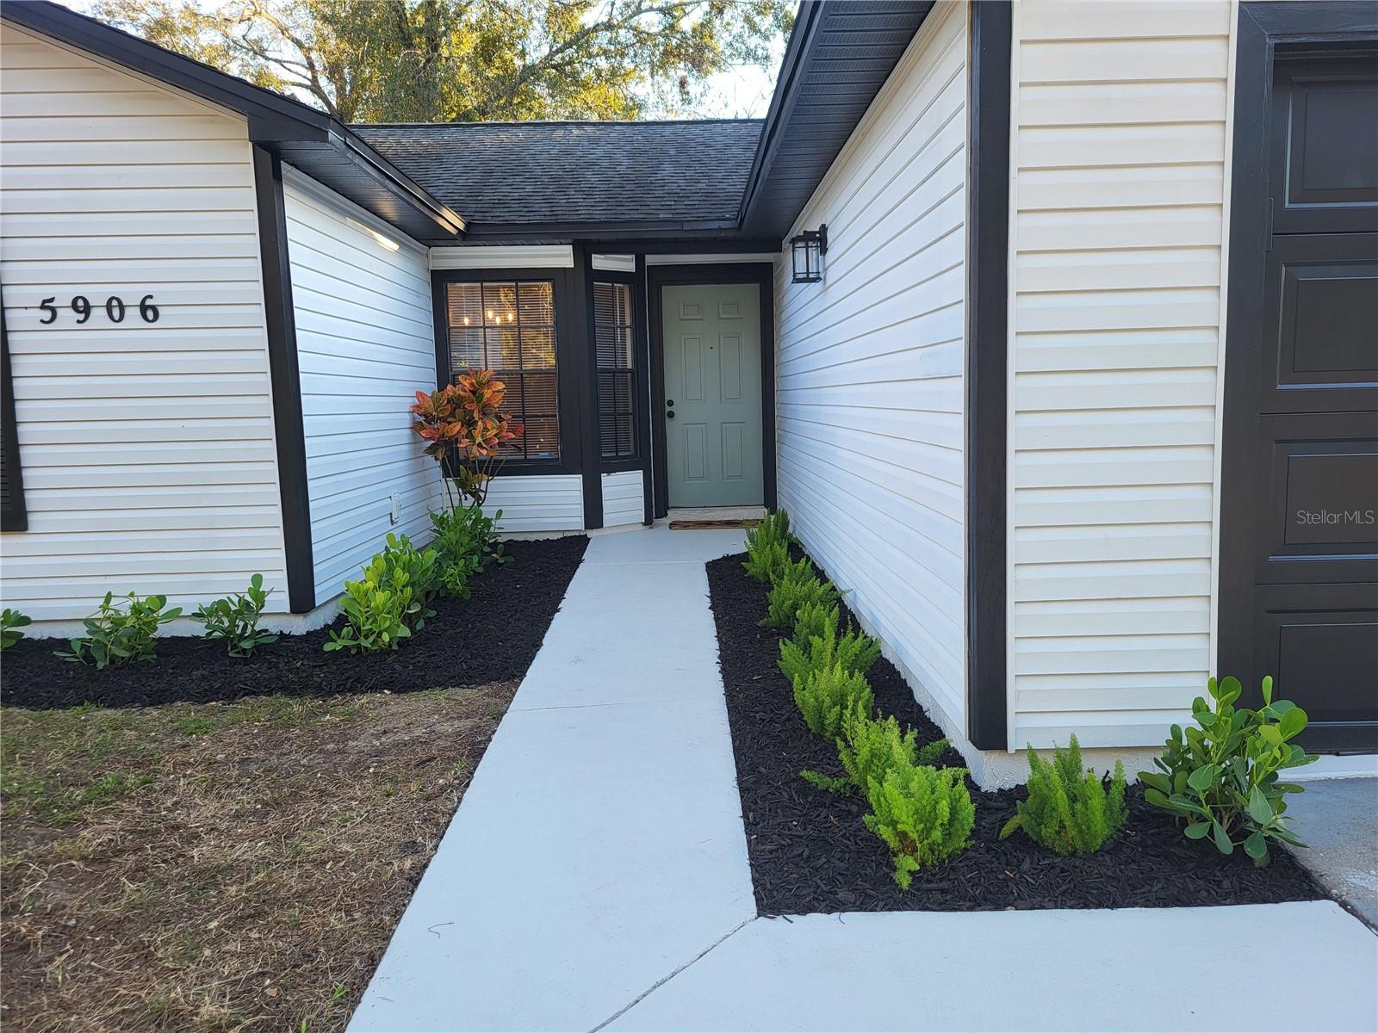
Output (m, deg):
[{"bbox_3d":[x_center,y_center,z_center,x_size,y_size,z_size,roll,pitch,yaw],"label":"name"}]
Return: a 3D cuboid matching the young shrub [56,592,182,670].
[{"bbox_3d":[-2.780,0.538,5.044,0.606,0.340,0.460,-2,7,0],"label":"young shrub"}]

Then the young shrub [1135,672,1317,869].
[{"bbox_3d":[1.525,0.677,2.926,0.508,0.468,0.440,-1,6,0],"label":"young shrub"}]

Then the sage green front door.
[{"bbox_3d":[0.230,-1.101,9.518,0.900,2.030,0.050,-2,7,0],"label":"sage green front door"}]

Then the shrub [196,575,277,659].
[{"bbox_3d":[-2.298,0.485,5.252,0.425,0.400,0.380,-1,6,0],"label":"shrub"}]

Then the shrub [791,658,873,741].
[{"bbox_3d":[0.542,0.667,3.904,0.309,0.273,0.310,-1,6,0],"label":"shrub"}]

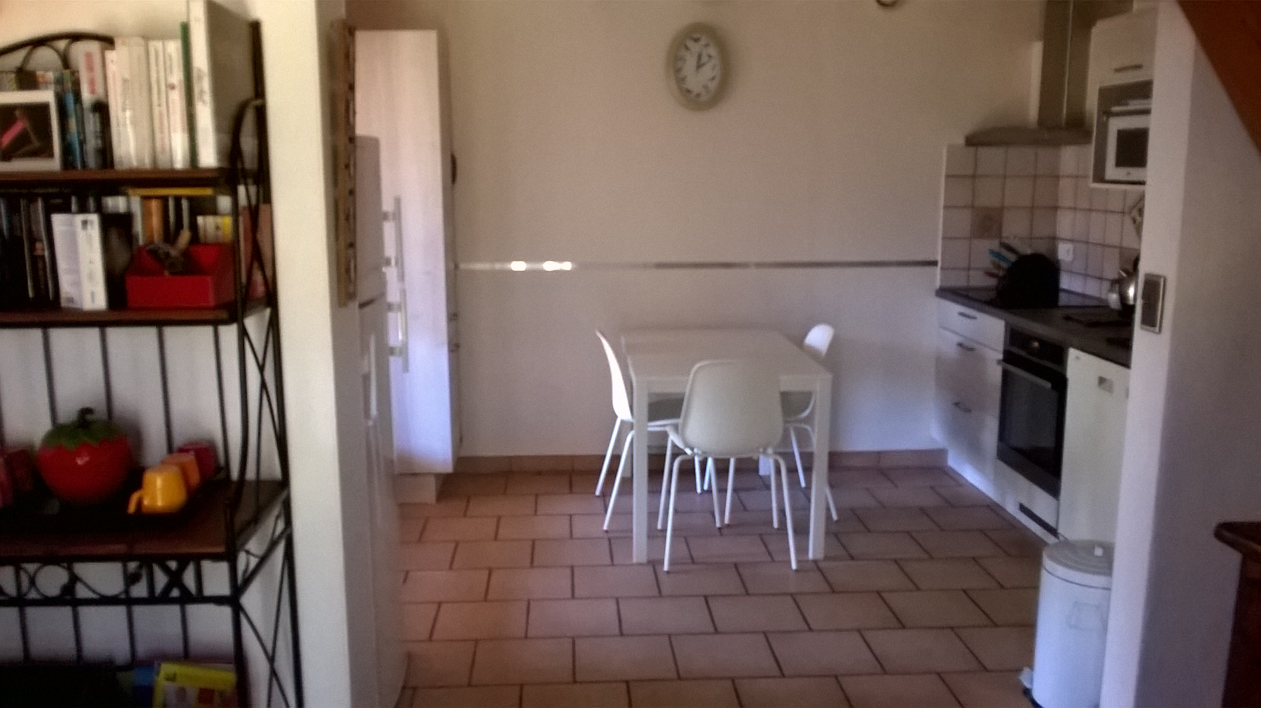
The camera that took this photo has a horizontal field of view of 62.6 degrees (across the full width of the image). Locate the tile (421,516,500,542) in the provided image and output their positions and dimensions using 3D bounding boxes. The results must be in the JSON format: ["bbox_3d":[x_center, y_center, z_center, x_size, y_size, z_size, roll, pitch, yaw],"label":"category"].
[{"bbox_3d":[-0.723,0.755,4.439,0.302,0.012,0.302,-1,10,-3],"label":"tile"}]

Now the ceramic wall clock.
[{"bbox_3d":[0.322,-1.387,5.000,0.284,0.405,0.040,-1,10,-4],"label":"ceramic wall clock"}]

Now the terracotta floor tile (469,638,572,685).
[{"bbox_3d":[-0.333,0.960,3.220,0.305,0.012,0.305,-1,10,-3],"label":"terracotta floor tile"}]

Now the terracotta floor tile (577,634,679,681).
[{"bbox_3d":[-0.018,0.958,3.251,0.302,0.012,0.302,-1,10,-3],"label":"terracotta floor tile"}]

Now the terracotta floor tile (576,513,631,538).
[{"bbox_3d":[-0.092,0.749,4.479,0.305,0.012,0.305,-1,10,-3],"label":"terracotta floor tile"}]

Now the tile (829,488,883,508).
[{"bbox_3d":[0.989,0.684,4.854,0.309,0.012,0.304,-1,10,-3],"label":"tile"}]

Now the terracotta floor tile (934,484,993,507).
[{"bbox_3d":[1.620,0.677,4.889,0.309,0.012,0.304,-1,10,-3],"label":"terracotta floor tile"}]

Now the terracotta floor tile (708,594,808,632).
[{"bbox_3d":[0.434,0.898,3.571,0.305,0.012,0.301,-1,10,-3],"label":"terracotta floor tile"}]

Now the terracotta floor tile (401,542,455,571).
[{"bbox_3d":[-0.858,0.806,4.106,0.305,0.012,0.301,-1,10,-3],"label":"terracotta floor tile"}]

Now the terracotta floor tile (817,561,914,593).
[{"bbox_3d":[0.886,0.840,3.899,0.305,0.012,0.301,-1,10,-3],"label":"terracotta floor tile"}]

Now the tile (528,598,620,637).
[{"bbox_3d":[-0.192,0.905,3.536,0.305,0.012,0.301,-1,10,-3],"label":"tile"}]

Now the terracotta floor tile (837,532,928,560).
[{"bbox_3d":[1.028,0.790,4.235,0.302,0.012,0.302,-1,10,-3],"label":"terracotta floor tile"}]

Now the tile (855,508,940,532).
[{"bbox_3d":[1.161,0.730,4.522,0.305,0.012,0.301,-1,10,-3],"label":"tile"}]

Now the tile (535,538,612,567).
[{"bbox_3d":[-0.232,0.803,4.161,0.302,0.012,0.302,-1,10,-3],"label":"tile"}]

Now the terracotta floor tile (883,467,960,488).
[{"bbox_3d":[1.438,0.621,5.145,0.305,0.012,0.301,-1,10,-3],"label":"terracotta floor tile"}]

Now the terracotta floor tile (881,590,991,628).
[{"bbox_3d":[1.064,0.893,3.612,0.305,0.012,0.305,-1,10,-3],"label":"terracotta floor tile"}]

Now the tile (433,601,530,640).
[{"bbox_3d":[-0.506,0.908,3.518,0.305,0.012,0.301,-1,10,-3],"label":"tile"}]

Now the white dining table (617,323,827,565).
[{"bbox_3d":[0.363,0.348,4.588,0.750,0.740,1.210,0,10,-2],"label":"white dining table"}]

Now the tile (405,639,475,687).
[{"bbox_3d":[-0.655,0.979,3.259,0.310,0.012,0.308,-1,10,-3],"label":"tile"}]

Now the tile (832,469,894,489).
[{"bbox_3d":[1.142,0.636,5.218,0.310,0.012,0.308,-1,10,-3],"label":"tile"}]

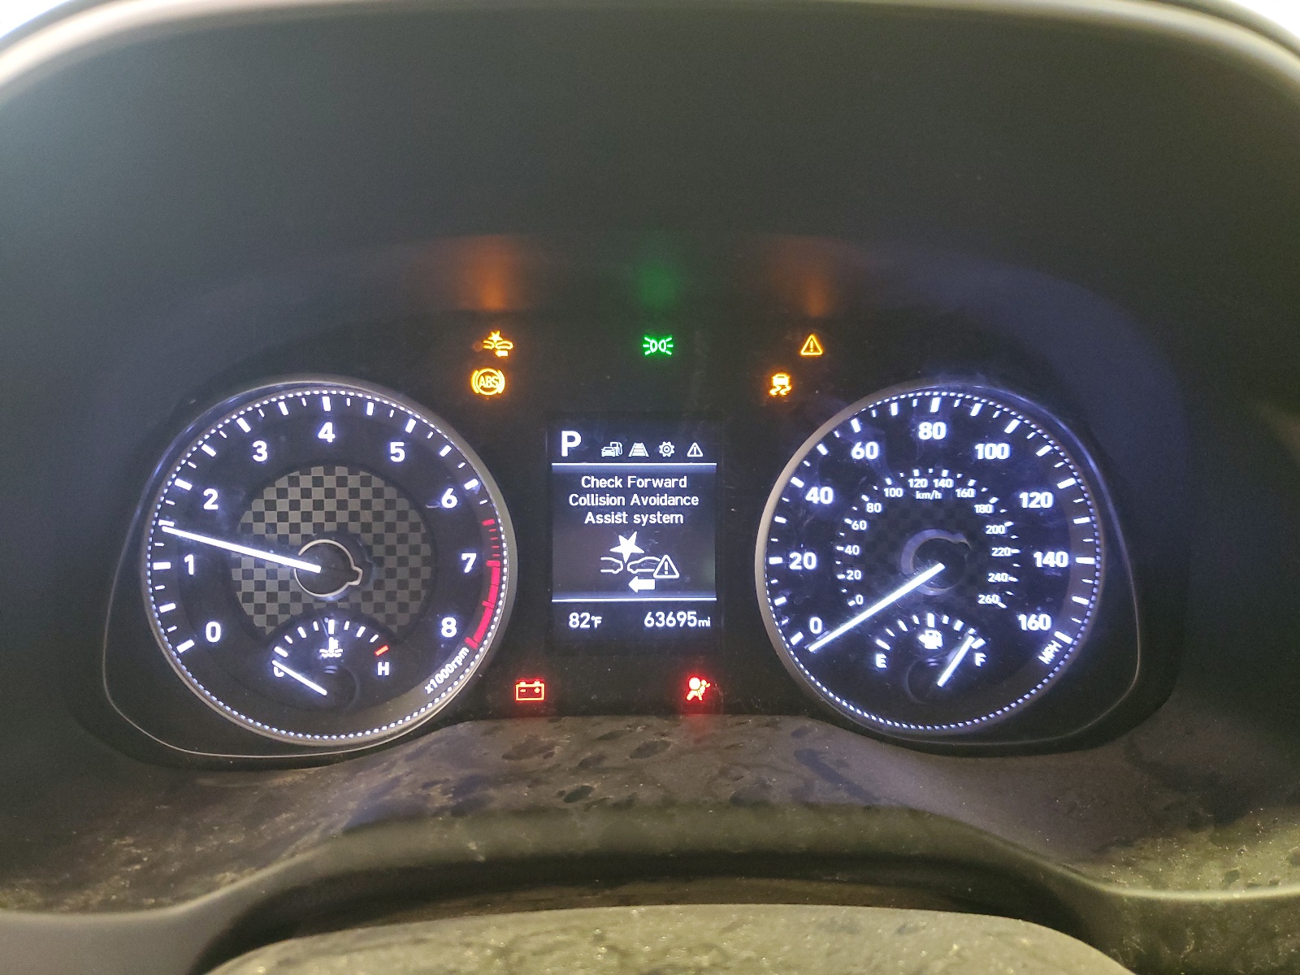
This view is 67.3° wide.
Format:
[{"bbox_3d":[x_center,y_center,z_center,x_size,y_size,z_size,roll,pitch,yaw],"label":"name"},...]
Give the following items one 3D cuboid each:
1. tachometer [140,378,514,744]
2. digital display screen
[{"bbox_3d":[-0.100,0.023,0.302,0.115,0.113,0.020,0,3,-3],"label":"tachometer"},{"bbox_3d":[-0.005,0.015,0.310,0.053,0.073,0.008,0,3,-3],"label":"digital display screen"}]

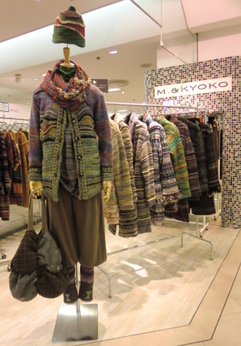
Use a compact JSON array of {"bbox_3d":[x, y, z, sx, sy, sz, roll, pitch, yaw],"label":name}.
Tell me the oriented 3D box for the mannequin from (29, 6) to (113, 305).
[{"bbox_3d":[-0.311,-0.072,1.648,0.520,1.862,0.340,-2,7,-8],"label":"mannequin"}]

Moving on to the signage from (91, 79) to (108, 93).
[{"bbox_3d":[-0.493,-1.921,5.769,0.480,0.330,0.040,-3,7,-10],"label":"signage"}]

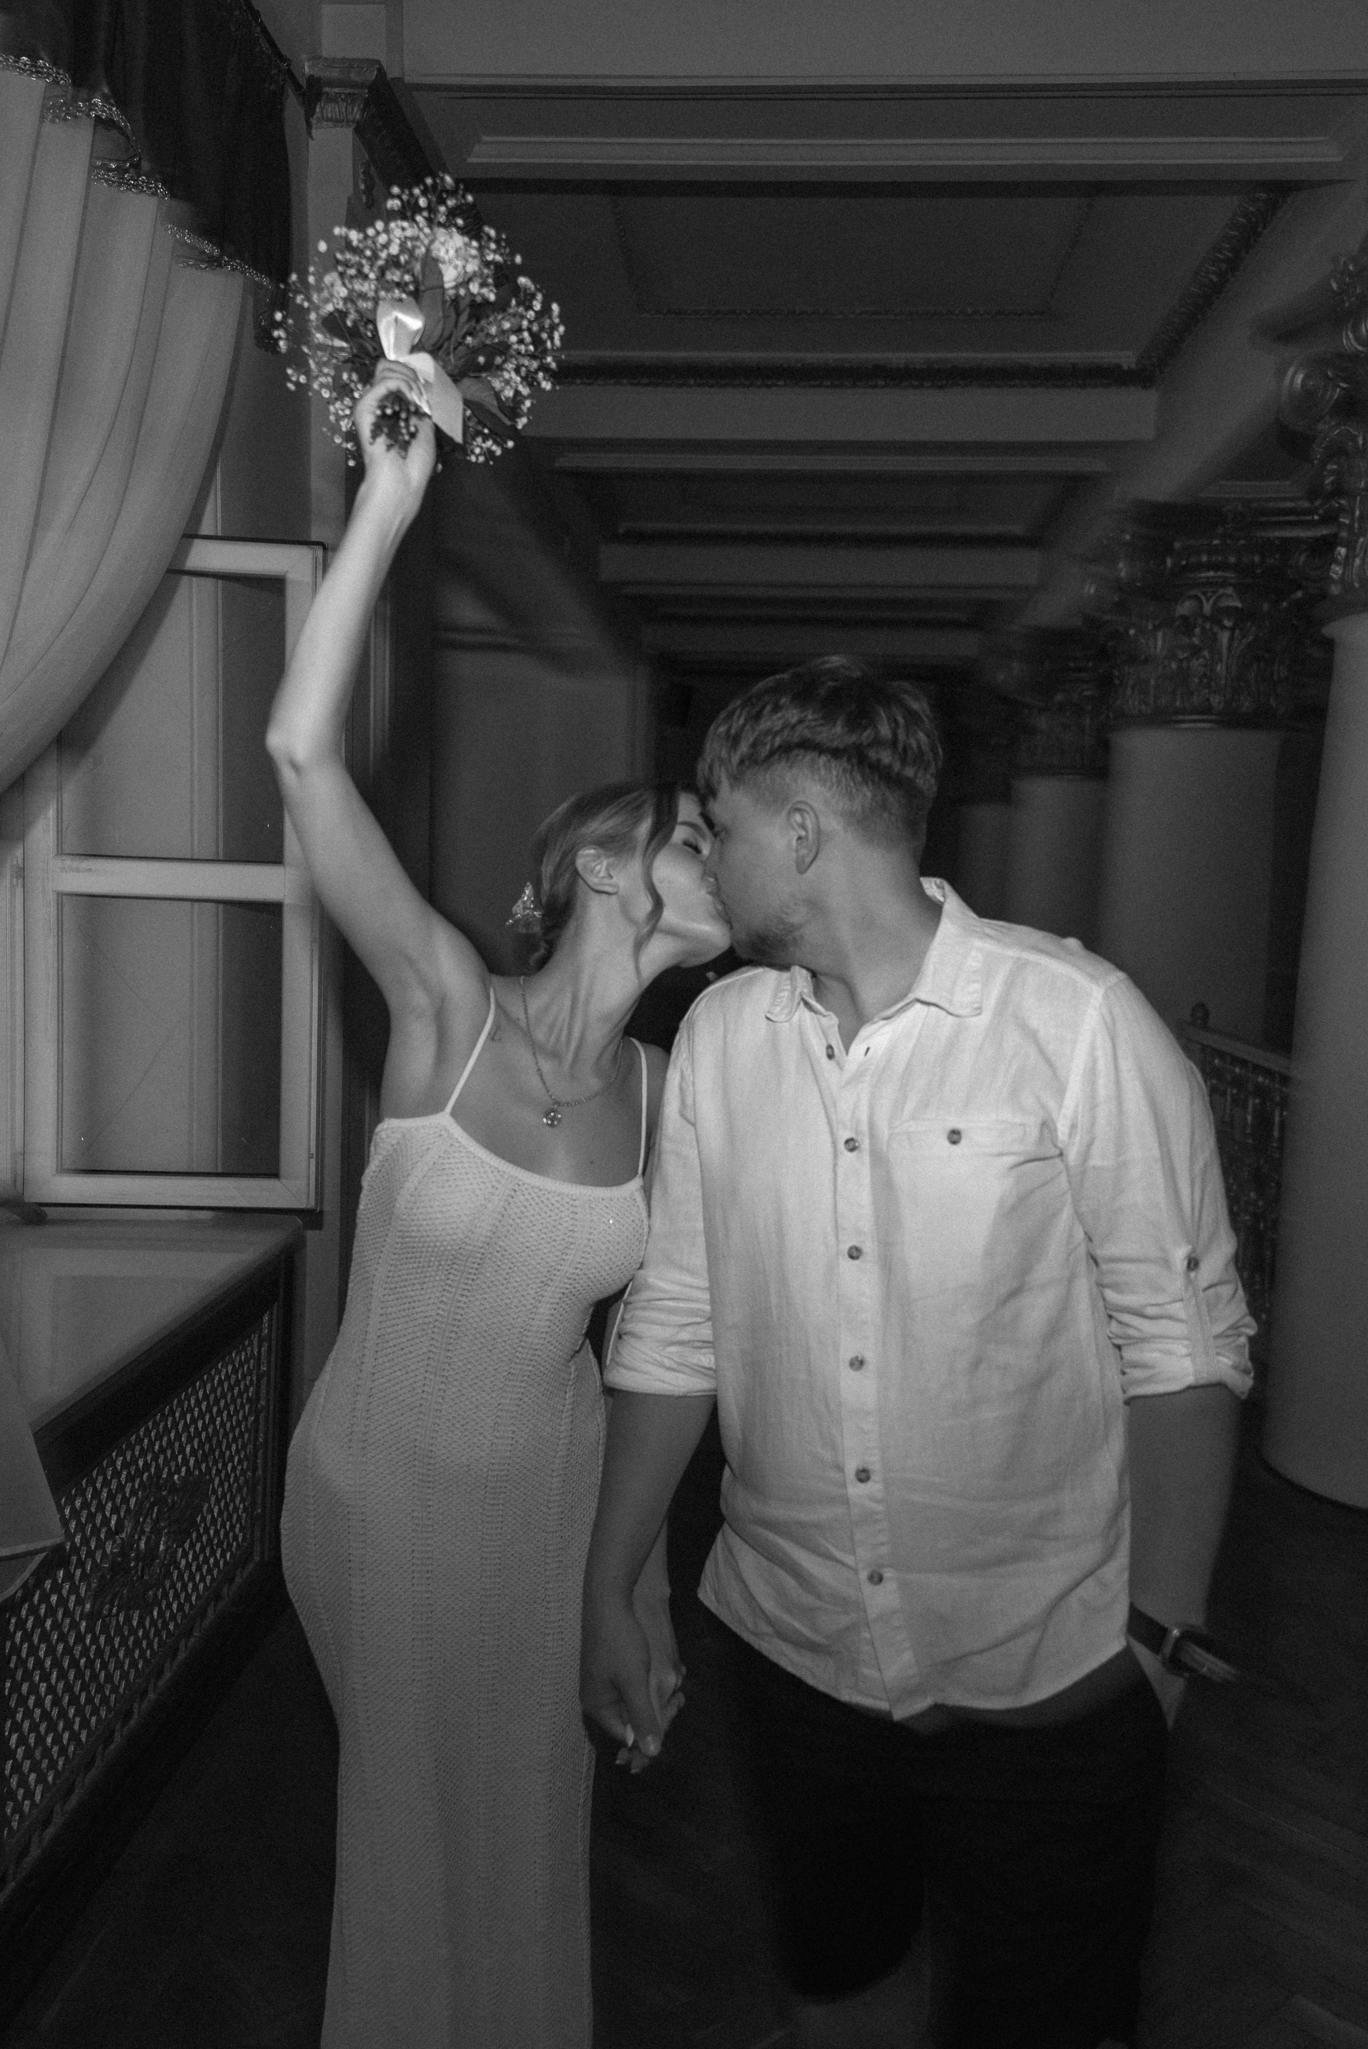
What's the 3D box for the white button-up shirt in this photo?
[{"bbox_3d":[0.222,0.242,1.500,0.570,0.755,0.330,4,5,22],"label":"white button-up shirt"}]

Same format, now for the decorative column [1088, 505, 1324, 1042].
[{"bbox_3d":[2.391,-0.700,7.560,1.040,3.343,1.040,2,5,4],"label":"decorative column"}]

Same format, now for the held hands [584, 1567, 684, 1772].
[{"bbox_3d":[-0.049,0.609,1.500,0.105,0.190,0.115,3,5,12],"label":"held hands"}]

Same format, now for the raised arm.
[{"bbox_3d":[-0.297,-0.298,1.550,0.220,0.690,0.170,1,5,-6],"label":"raised arm"}]

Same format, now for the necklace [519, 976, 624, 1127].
[{"bbox_3d":[-0.113,0.023,1.600,0.120,0.155,0.115,0,5,-21],"label":"necklace"}]

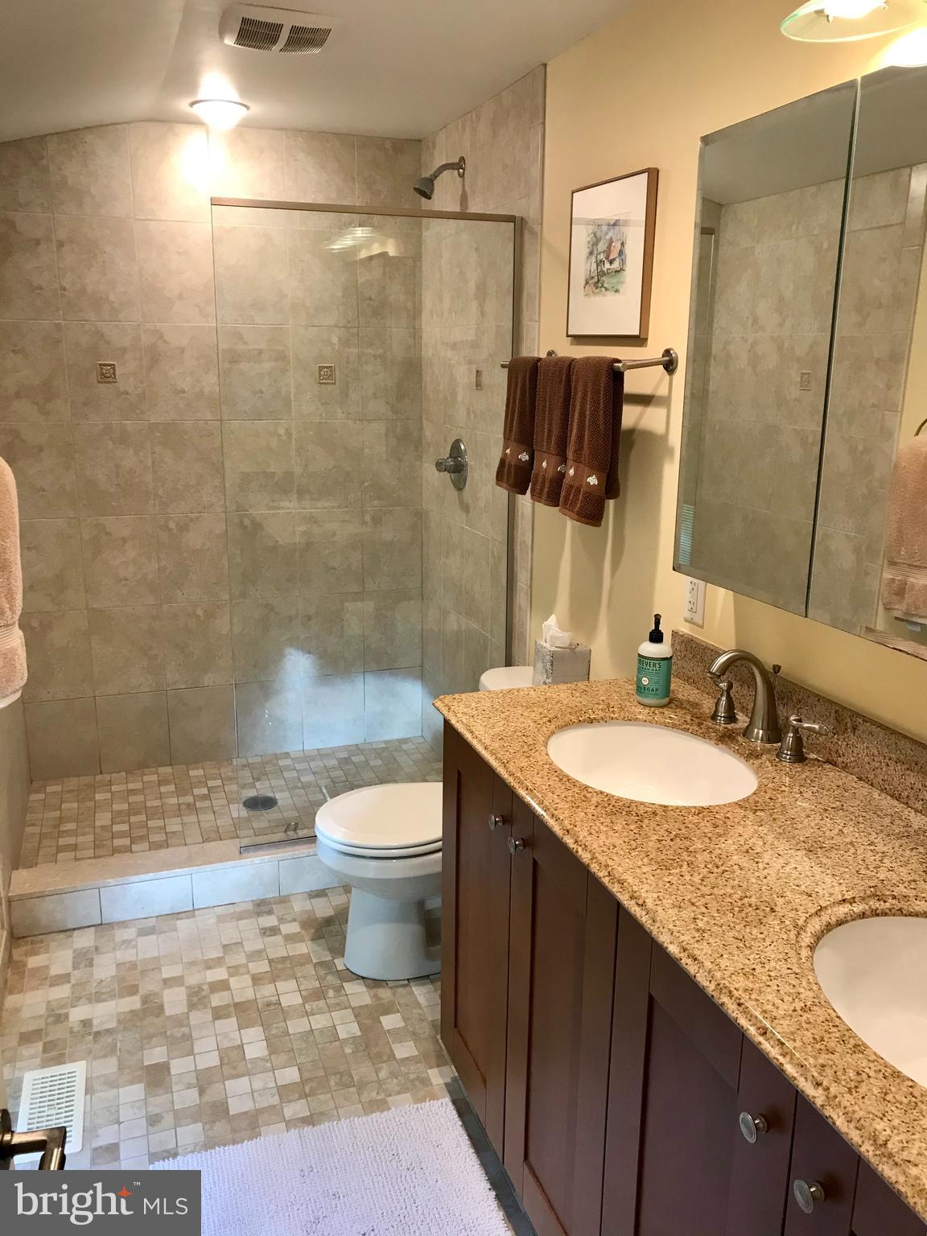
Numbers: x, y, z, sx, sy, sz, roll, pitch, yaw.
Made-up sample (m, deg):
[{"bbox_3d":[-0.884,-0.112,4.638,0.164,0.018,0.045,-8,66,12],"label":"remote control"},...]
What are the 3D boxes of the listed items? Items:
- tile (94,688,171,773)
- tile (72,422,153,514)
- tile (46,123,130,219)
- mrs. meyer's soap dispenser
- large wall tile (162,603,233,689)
[{"bbox_3d":[-1.225,0.425,3.720,0.249,0.297,0.012,-5,15,-19],"label":"tile"},{"bbox_3d":[-1.231,-0.522,3.522,0.252,0.329,0.010,-4,15,-19],"label":"tile"},{"bbox_3d":[-1.206,-1.447,3.233,0.249,0.283,0.012,-5,15,-19],"label":"tile"},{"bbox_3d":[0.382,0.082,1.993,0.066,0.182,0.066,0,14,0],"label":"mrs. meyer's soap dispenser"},{"bbox_3d":[-0.985,0.103,3.723,0.249,0.327,0.012,-5,15,-19],"label":"large wall tile"}]

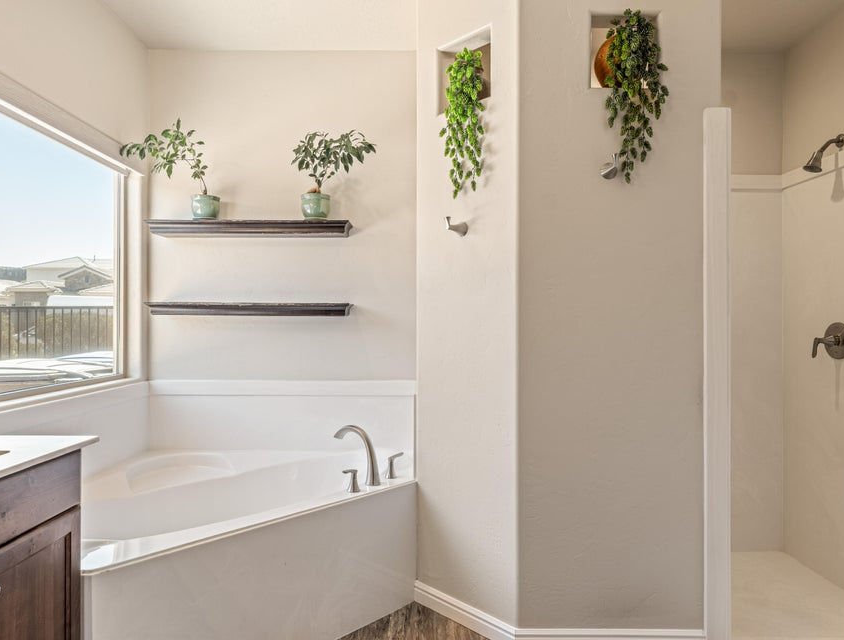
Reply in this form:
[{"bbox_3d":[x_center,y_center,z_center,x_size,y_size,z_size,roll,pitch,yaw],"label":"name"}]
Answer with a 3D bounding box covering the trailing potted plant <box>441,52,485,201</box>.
[{"bbox_3d":[0.166,-0.803,2.270,0.195,0.625,0.160,0,0,45],"label":"trailing potted plant"}]

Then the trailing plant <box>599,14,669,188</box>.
[{"bbox_3d":[0.785,-0.812,2.060,0.235,0.635,0.180,0,0,0],"label":"trailing plant"}]

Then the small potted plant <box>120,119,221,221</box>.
[{"bbox_3d":[-1.225,-0.745,2.800,0.380,0.480,0.340,0,0,0],"label":"small potted plant"}]

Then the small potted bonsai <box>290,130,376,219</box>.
[{"bbox_3d":[-0.455,-0.739,2.870,0.440,0.470,0.290,0,0,0],"label":"small potted bonsai"}]

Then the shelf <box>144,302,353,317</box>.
[{"bbox_3d":[-0.889,-0.052,2.928,1.034,0.065,0.170,0,0,0],"label":"shelf"}]

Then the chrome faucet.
[{"bbox_3d":[-0.297,0.596,2.508,0.270,0.242,0.060,0,0,37],"label":"chrome faucet"}]

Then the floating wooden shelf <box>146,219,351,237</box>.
[{"bbox_3d":[-0.889,-0.473,2.928,1.034,0.063,0.170,0,0,0],"label":"floating wooden shelf"}]

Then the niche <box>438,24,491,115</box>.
[{"bbox_3d":[0.207,-1.009,2.318,0.291,0.284,0.115,0,0,45],"label":"niche"}]

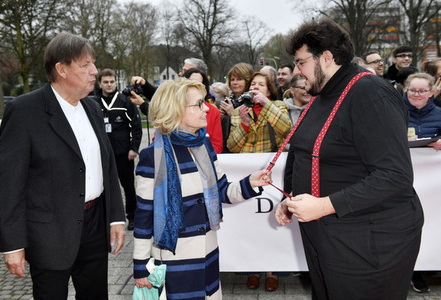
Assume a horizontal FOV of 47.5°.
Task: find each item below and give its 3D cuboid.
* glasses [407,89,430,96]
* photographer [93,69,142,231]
[{"bbox_3d":[1.512,-0.435,3.810,0.136,0.043,0.135,4,7,33],"label":"glasses"},{"bbox_3d":[-1.219,-0.004,5.676,0.620,1.820,0.360,-1,6,-7],"label":"photographer"}]

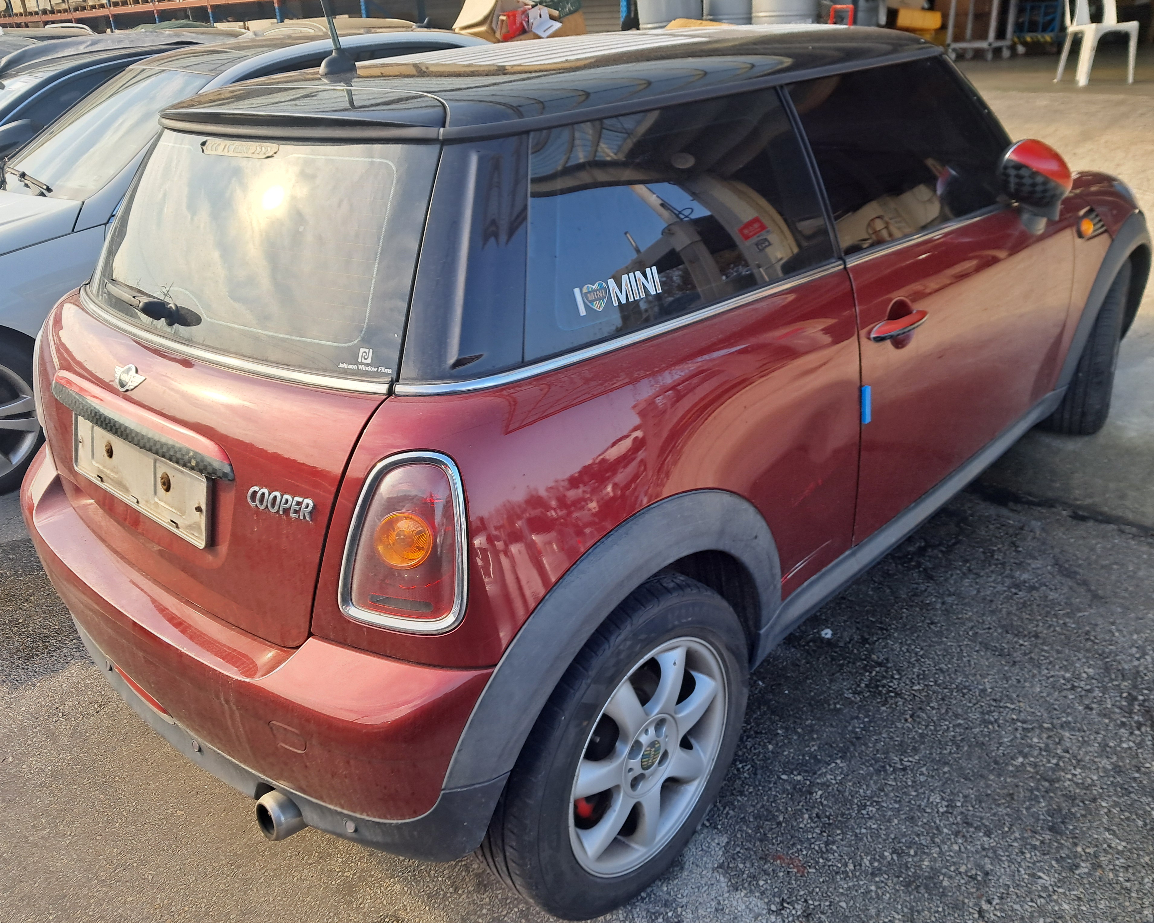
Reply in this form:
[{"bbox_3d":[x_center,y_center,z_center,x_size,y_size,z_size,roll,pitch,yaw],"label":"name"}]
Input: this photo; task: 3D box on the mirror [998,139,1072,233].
[{"bbox_3d":[1.129,-0.673,2.364,0.155,0.235,0.200,11,29,30],"label":"mirror"}]

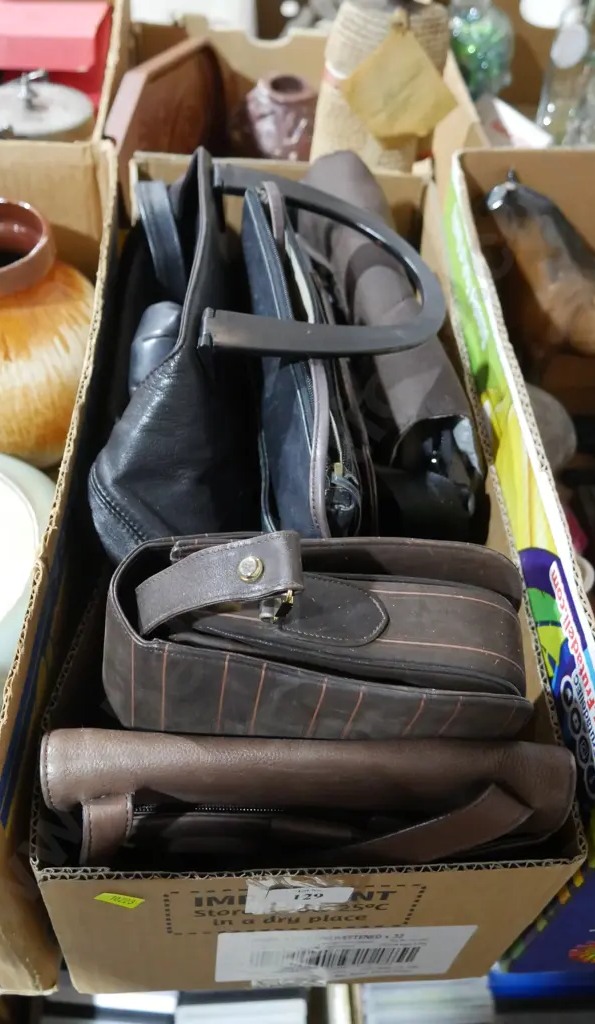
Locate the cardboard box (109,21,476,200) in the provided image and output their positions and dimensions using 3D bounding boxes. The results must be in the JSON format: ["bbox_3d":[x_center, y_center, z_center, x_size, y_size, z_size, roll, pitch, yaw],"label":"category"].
[{"bbox_3d":[-0.009,-0.343,0.983,0.345,0.195,0.270,1,51,-5],"label":"cardboard box"}]

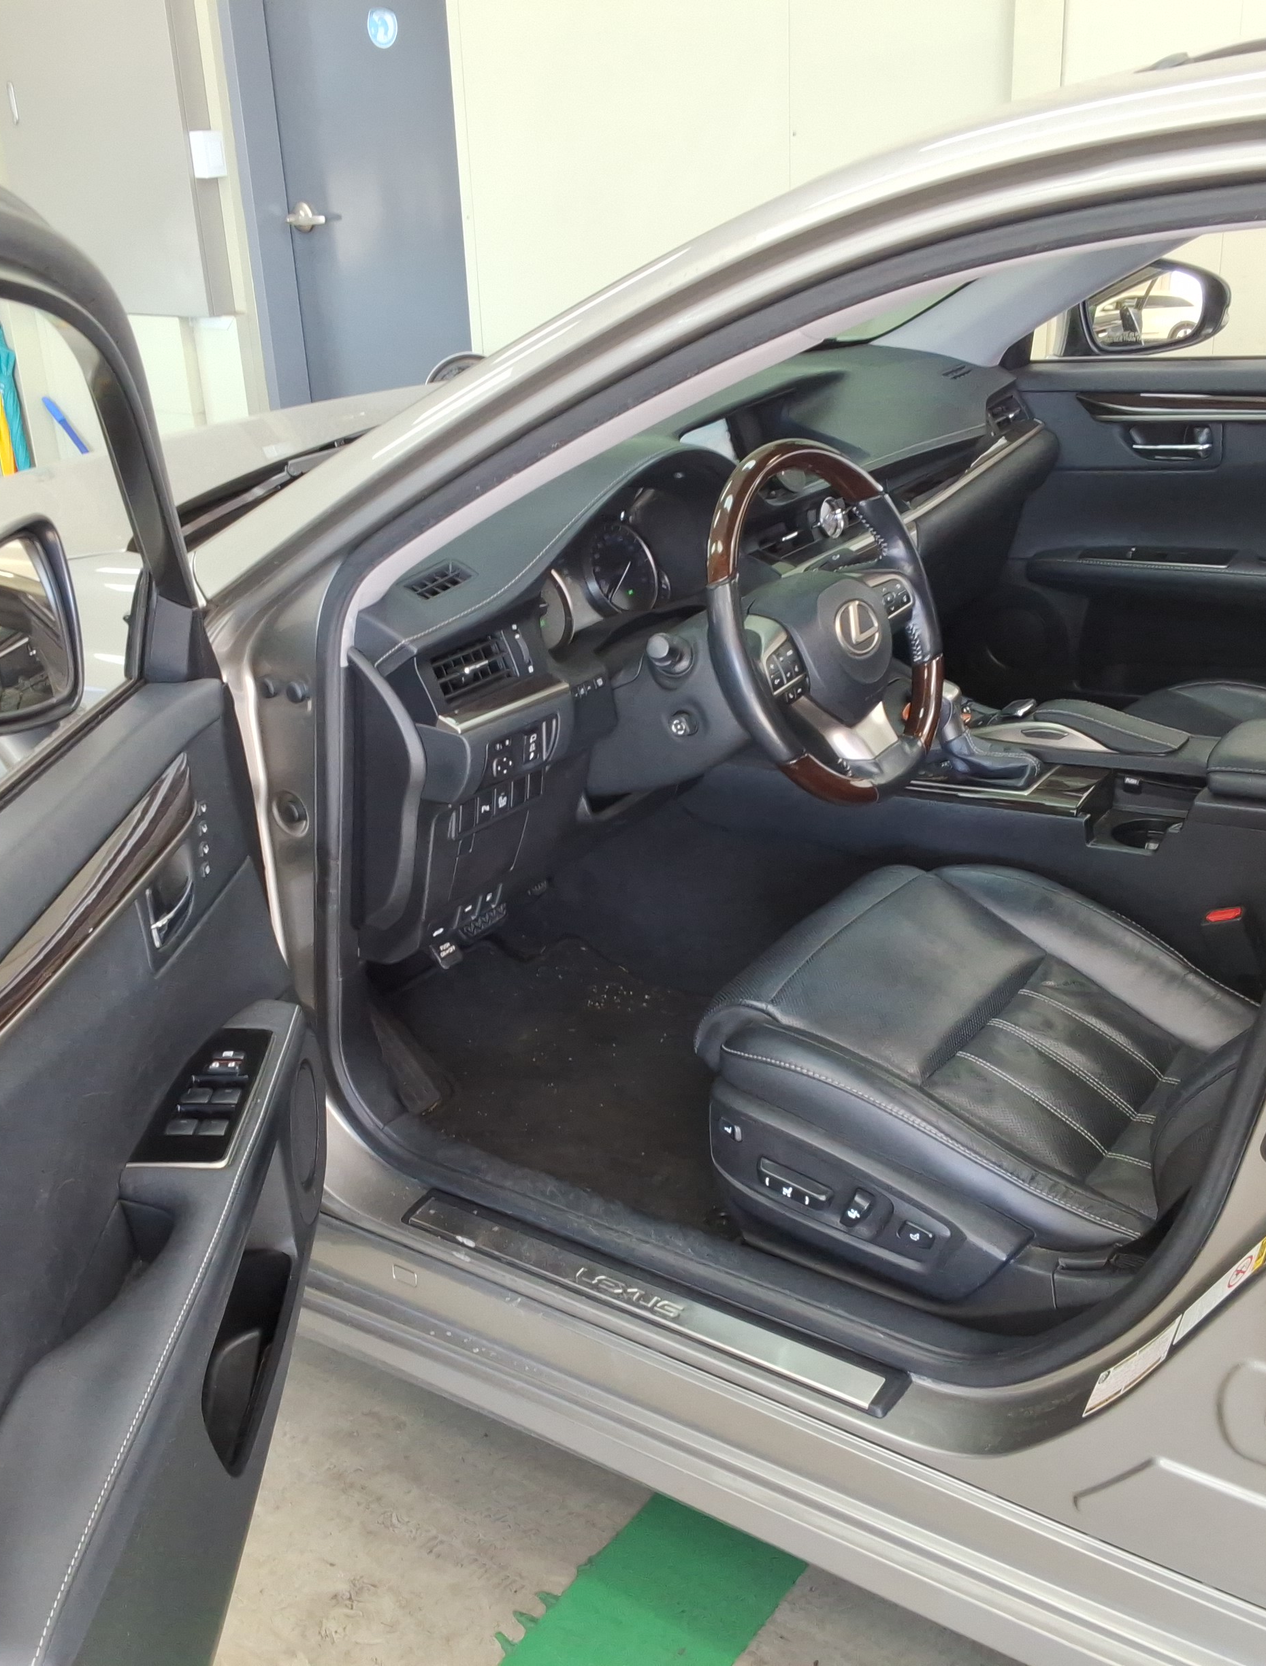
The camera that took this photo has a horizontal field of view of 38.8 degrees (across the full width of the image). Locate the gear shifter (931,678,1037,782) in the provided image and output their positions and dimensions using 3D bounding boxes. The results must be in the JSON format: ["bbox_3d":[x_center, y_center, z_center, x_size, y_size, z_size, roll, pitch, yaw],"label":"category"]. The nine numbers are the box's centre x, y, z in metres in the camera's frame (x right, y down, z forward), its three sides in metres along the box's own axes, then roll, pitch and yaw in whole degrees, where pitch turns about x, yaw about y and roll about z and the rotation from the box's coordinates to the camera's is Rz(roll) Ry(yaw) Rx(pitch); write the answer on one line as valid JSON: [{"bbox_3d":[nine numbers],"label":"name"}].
[{"bbox_3d":[0.425,-0.118,2.143,0.125,0.118,0.080,13,27,35],"label":"gear shifter"}]

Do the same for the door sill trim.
[{"bbox_3d":[0.000,0.434,1.680,0.545,0.018,0.060,13,27,35],"label":"door sill trim"}]

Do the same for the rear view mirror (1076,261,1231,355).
[{"bbox_3d":[0.827,-0.837,2.840,0.230,0.165,0.130,5,23,20],"label":"rear view mirror"}]

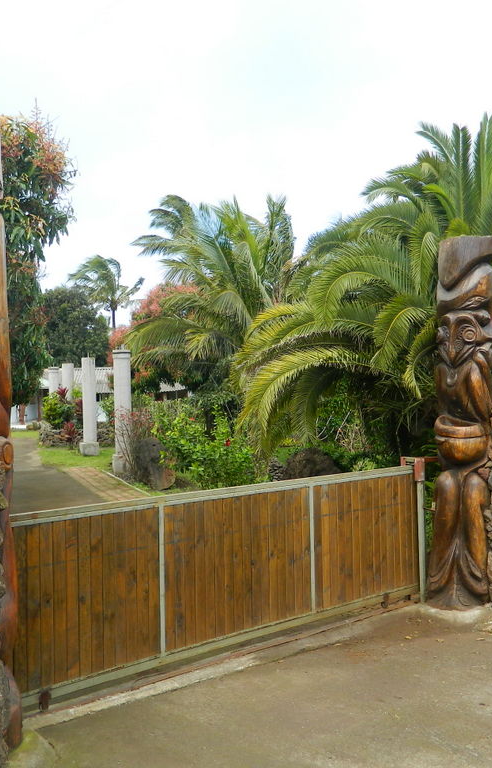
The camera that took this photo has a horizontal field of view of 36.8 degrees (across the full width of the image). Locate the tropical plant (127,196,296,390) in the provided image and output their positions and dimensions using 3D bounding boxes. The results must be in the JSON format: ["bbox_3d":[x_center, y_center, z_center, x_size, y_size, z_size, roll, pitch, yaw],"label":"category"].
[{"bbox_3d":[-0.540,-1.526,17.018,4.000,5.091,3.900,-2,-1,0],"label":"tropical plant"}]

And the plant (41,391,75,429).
[{"bbox_3d":[-6.245,0.878,24.500,1.150,1.200,1.100,-2,-1,0],"label":"plant"}]

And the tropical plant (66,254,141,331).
[{"bbox_3d":[-10.479,-3.473,55.042,5.500,12.291,5.500,-2,-1,0],"label":"tropical plant"}]

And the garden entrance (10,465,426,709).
[{"bbox_3d":[-0.018,1.220,4.912,3.338,1.070,0.120,-1,-1,-34],"label":"garden entrance"}]

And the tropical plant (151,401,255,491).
[{"bbox_3d":[-0.796,1.018,14.075,1.900,1.600,1.700,-2,-1,0],"label":"tropical plant"}]

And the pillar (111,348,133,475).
[{"bbox_3d":[-2.776,0.658,16.669,0.450,2.650,0.450,-1,-1,-34],"label":"pillar"}]

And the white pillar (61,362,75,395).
[{"bbox_3d":[-6.010,0.805,24.990,0.420,2.750,0.420,-1,-1,-34],"label":"white pillar"}]

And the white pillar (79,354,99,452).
[{"bbox_3d":[-4.746,0.736,22.392,0.500,2.750,0.500,-1,-1,-34],"label":"white pillar"}]

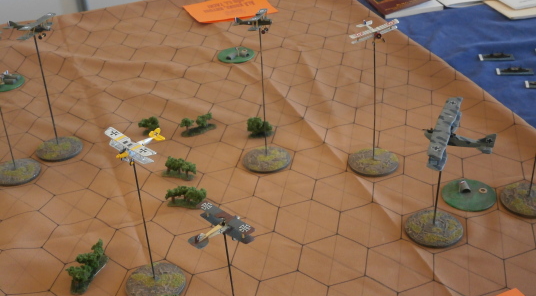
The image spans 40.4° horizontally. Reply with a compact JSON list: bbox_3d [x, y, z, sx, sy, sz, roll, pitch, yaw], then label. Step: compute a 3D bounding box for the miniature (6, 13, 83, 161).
[{"bbox_3d":[-0.300,-0.079,0.971,0.070,0.193,0.080,7,34,18],"label":"miniature"}]

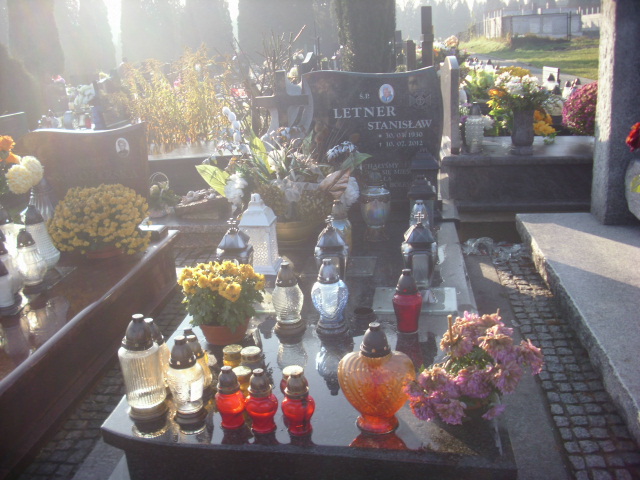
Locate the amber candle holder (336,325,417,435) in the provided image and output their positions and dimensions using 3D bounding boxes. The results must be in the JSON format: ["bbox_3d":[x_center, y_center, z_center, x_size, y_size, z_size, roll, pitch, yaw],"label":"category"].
[{"bbox_3d":[0.150,0.363,1.808,0.198,0.298,0.118,-1,17,7],"label":"amber candle holder"}]

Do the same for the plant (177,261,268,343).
[{"bbox_3d":[-0.353,0.224,2.460,0.310,0.280,0.300,-1,16,7],"label":"plant"}]

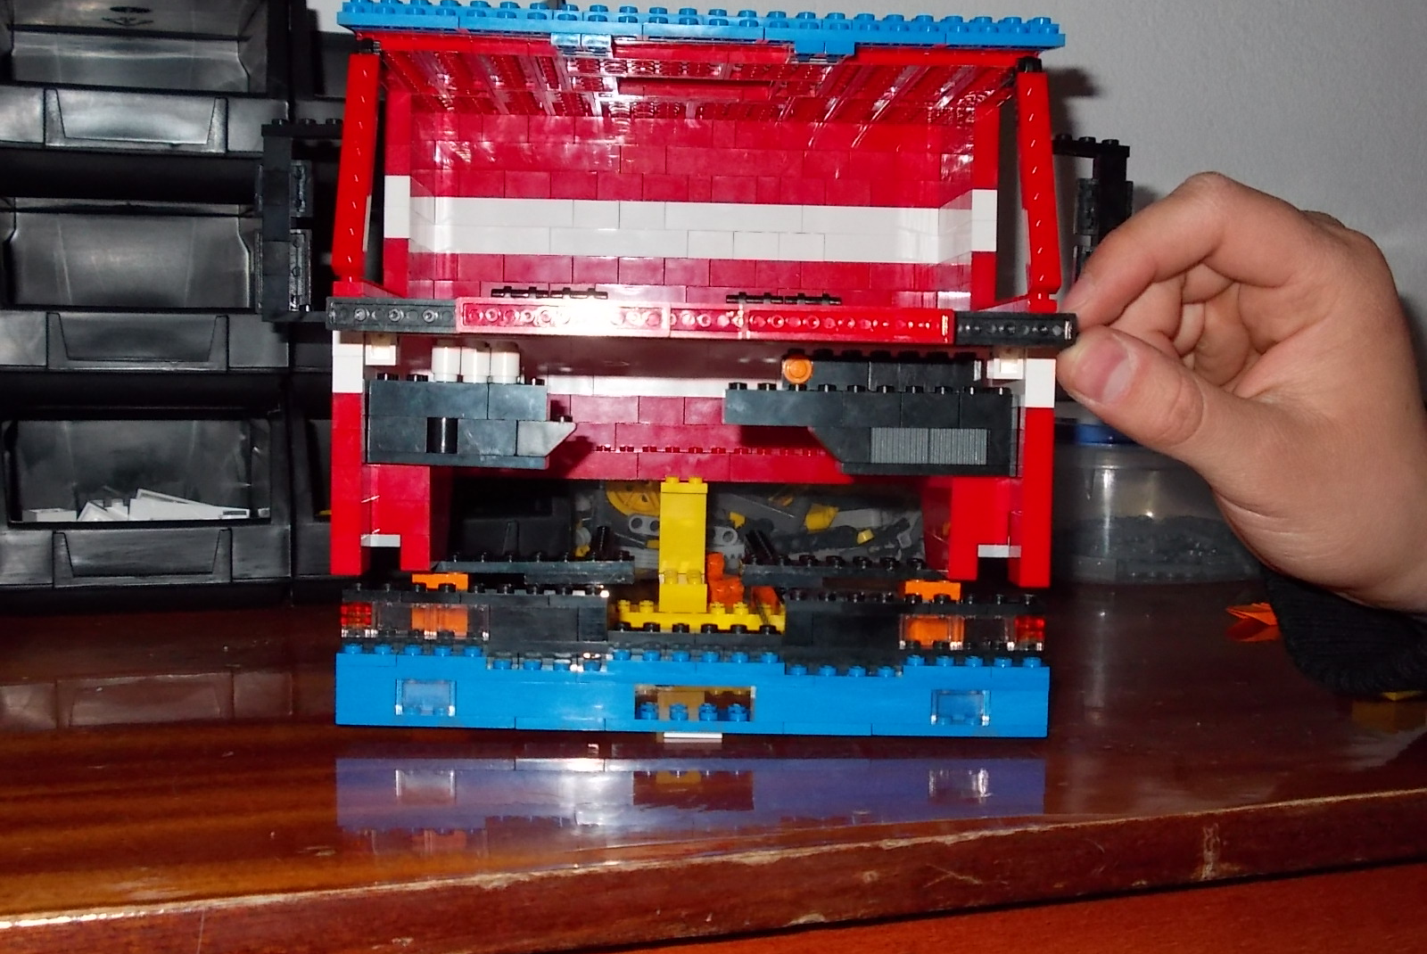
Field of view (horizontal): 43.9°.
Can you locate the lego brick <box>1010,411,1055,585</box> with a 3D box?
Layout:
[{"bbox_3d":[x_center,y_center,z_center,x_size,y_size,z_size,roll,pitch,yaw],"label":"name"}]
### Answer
[{"bbox_3d":[0.087,0.005,0.483,0.008,0.048,0.016,1,3,-2],"label":"lego brick"}]

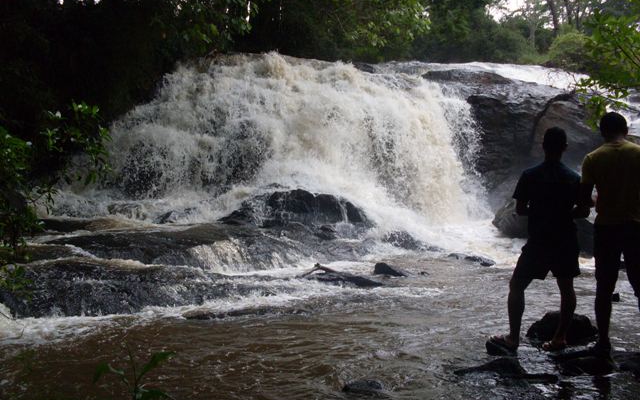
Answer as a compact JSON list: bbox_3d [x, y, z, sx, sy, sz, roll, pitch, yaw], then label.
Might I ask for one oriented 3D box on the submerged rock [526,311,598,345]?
[{"bbox_3d":[2.060,1.062,5.969,0.600,0.250,0.450,0,3,0],"label":"submerged rock"}]

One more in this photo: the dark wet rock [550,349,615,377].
[{"bbox_3d":[1.922,1.169,5.124,0.460,0.150,0.380,0,3,0],"label":"dark wet rock"}]

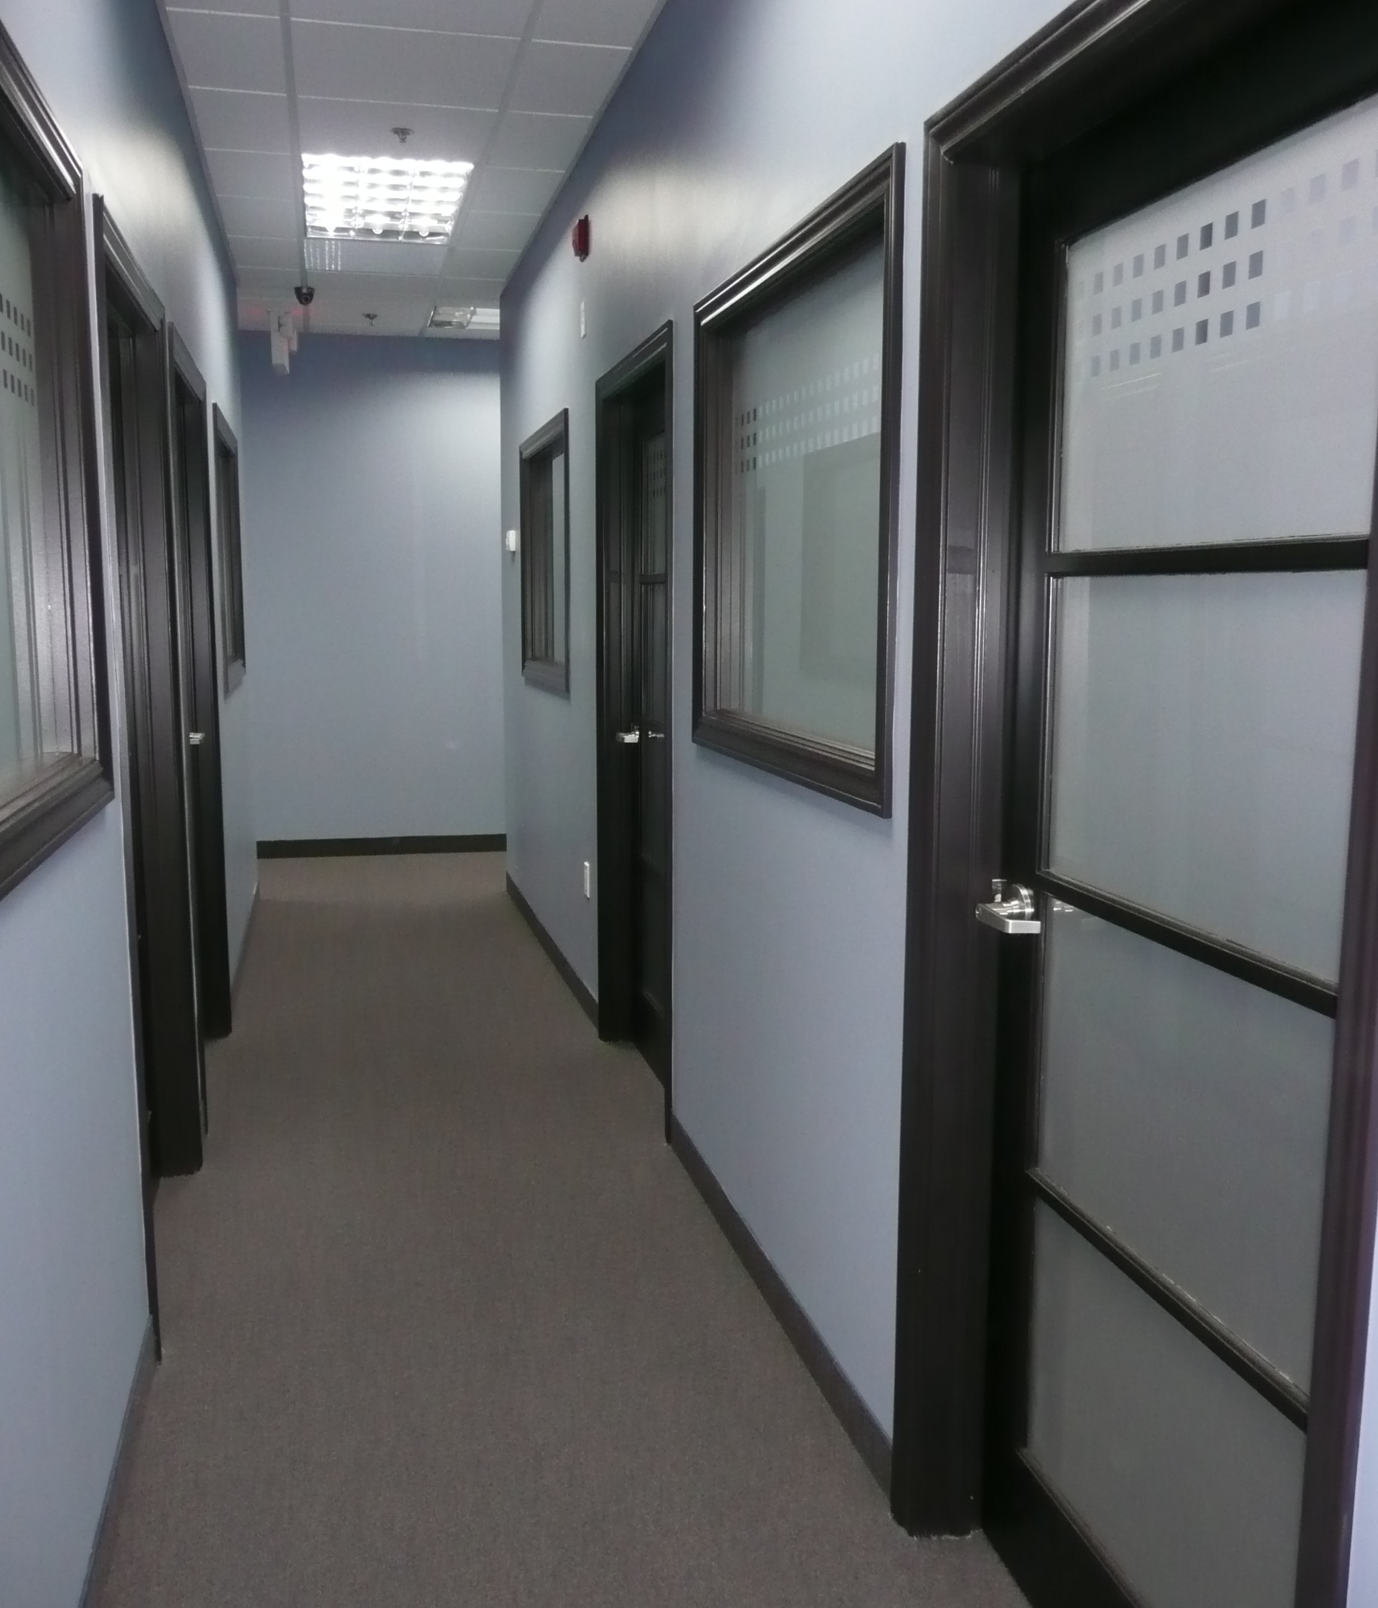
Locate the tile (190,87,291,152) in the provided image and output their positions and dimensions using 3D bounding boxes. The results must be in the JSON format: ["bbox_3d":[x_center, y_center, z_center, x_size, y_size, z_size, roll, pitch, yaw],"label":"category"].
[{"bbox_3d":[-1.379,-2.112,4.588,0.294,0.020,0.591,-2,8,-13],"label":"tile"}]

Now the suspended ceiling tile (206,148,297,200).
[{"bbox_3d":[-1.519,-2.193,5.167,0.294,0.020,0.591,-2,8,-13],"label":"suspended ceiling tile"}]

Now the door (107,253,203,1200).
[{"bbox_3d":[-1.241,0.009,3.216,0.055,2.040,0.820,-2,8,-13],"label":"door"}]

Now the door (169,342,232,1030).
[{"bbox_3d":[-1.472,-0.208,4.311,0.139,2.117,1.054,-2,8,-13],"label":"door"}]

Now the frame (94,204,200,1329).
[{"bbox_3d":[-1.221,-0.050,3.213,0.150,2.157,1.005,-2,8,-13],"label":"frame"}]

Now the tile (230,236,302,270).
[{"bbox_3d":[-1.804,-2.371,6.375,0.284,0.020,0.592,-2,8,-13],"label":"tile"}]

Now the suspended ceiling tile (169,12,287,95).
[{"bbox_3d":[-1.246,-2.049,4.048,0.284,0.020,0.592,-2,8,-13],"label":"suspended ceiling tile"}]

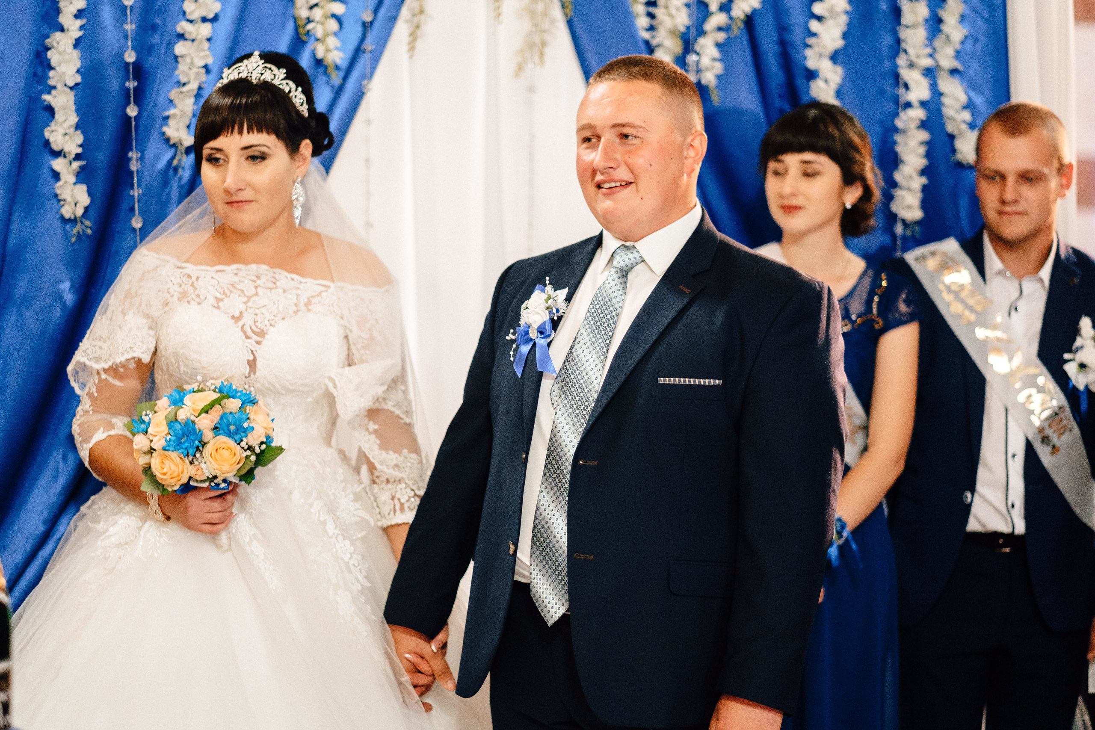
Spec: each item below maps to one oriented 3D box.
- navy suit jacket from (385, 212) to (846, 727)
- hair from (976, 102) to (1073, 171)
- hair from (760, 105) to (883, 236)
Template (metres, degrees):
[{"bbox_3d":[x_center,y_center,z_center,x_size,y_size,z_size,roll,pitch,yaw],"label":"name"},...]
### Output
[{"bbox_3d":[0.090,0.138,3.810,0.720,0.730,0.420,2,5,34],"label":"navy suit jacket"},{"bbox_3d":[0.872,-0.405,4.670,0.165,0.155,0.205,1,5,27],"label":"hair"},{"bbox_3d":[0.481,-0.346,4.520,0.190,0.240,0.230,2,5,33],"label":"hair"}]

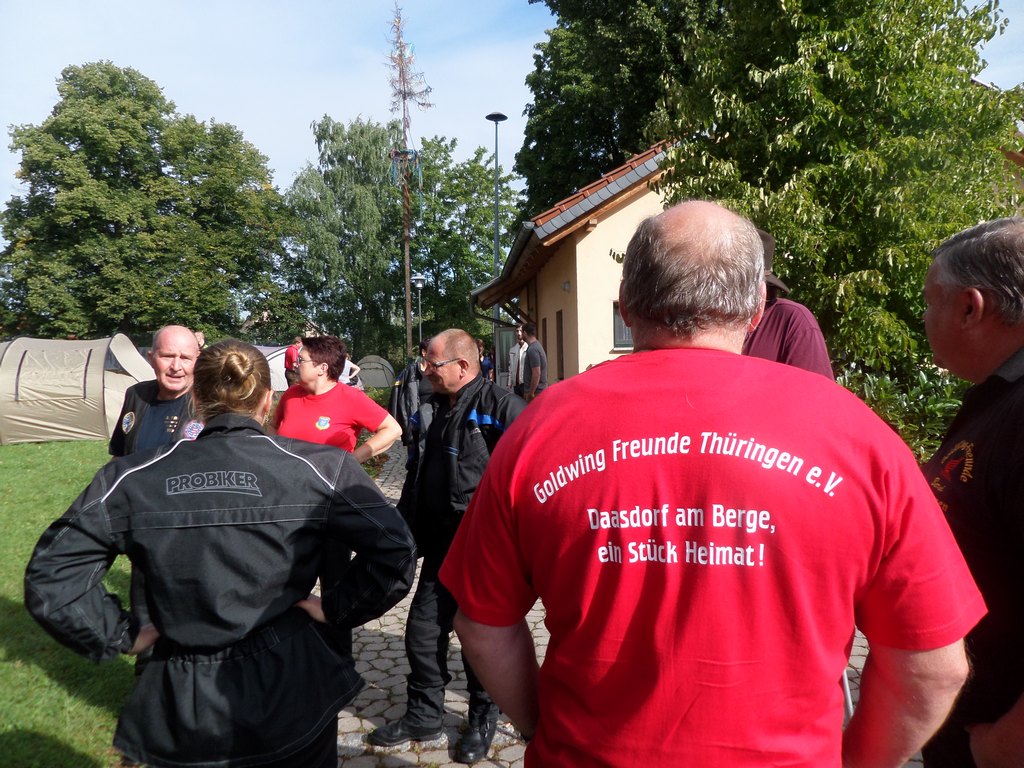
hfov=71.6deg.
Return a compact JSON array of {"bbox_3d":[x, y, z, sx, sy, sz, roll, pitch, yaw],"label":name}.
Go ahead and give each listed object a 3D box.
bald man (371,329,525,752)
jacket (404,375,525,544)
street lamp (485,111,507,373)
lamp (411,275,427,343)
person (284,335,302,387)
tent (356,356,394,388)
[{"bbox_3d":[-0.231,0.648,2.922,0.500,1.740,0.600,-4,4,-42],"label":"bald man"},{"bbox_3d":[-0.185,0.311,2.890,0.380,0.740,0.580,-4,4,-42],"label":"jacket"},{"bbox_3d":[-0.377,-3.449,19.725,0.620,8.080,0.620,-1,3,0],"label":"street lamp"},{"bbox_3d":[-3.380,-1.887,26.120,0.600,4.330,0.600,-1,3,0],"label":"lamp"},{"bbox_3d":[-5.711,-0.393,18.600,0.450,1.740,0.500,-2,3,-18],"label":"person"},{"bbox_3d":[-5.519,-0.502,28.500,1.800,1.400,1.900,0,3,12],"label":"tent"}]

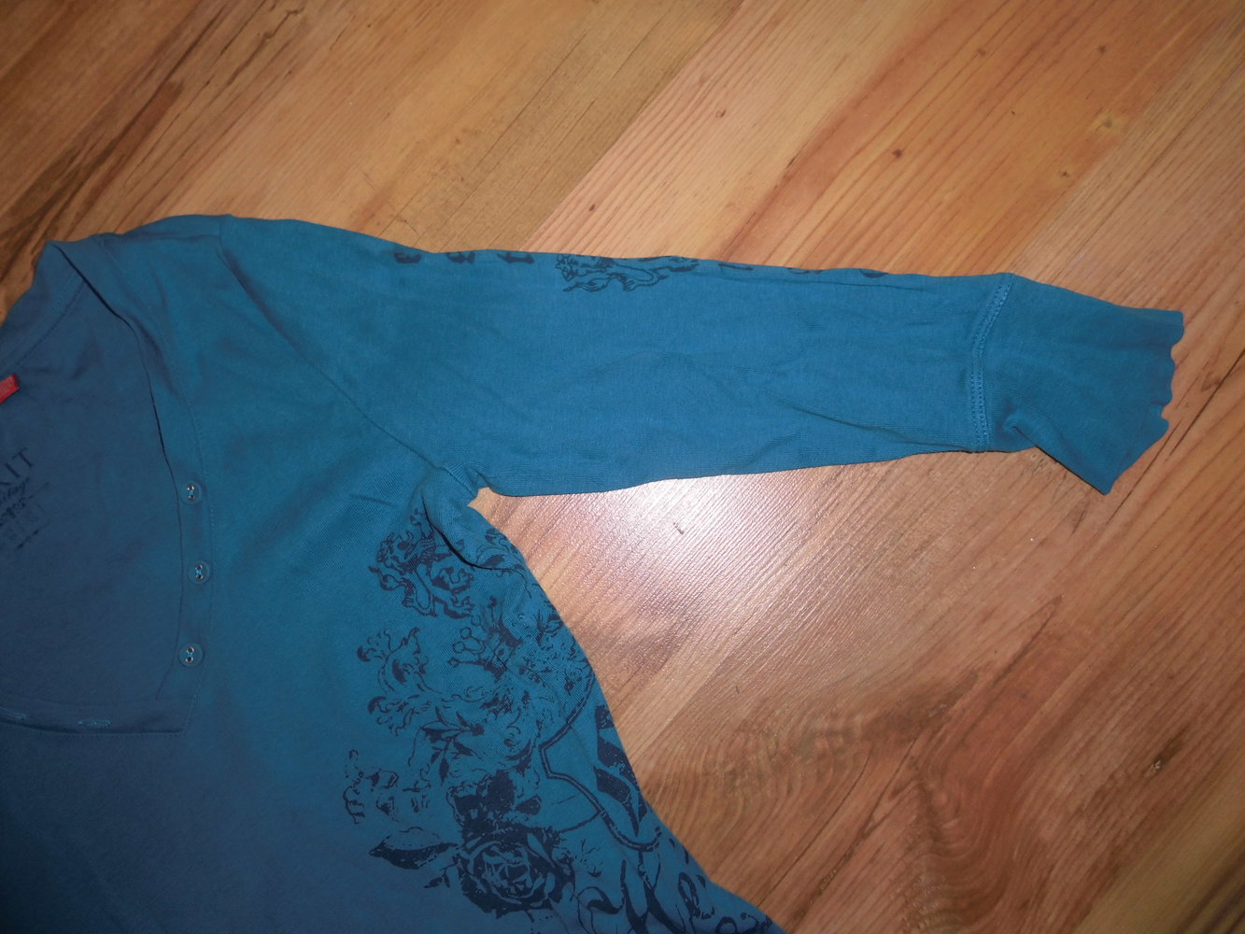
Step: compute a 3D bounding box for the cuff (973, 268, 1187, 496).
[{"bbox_3d":[0.242,-0.044,0.502,0.107,0.016,0.106,13,87,1],"label":"cuff"}]

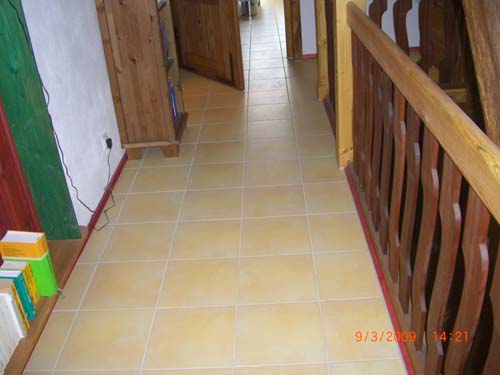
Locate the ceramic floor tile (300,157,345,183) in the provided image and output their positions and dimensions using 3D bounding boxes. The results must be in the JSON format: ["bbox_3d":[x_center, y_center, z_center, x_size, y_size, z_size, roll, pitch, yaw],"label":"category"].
[{"bbox_3d":[0.402,-0.091,3.051,0.240,0.010,0.306,-3,28,3],"label":"ceramic floor tile"}]

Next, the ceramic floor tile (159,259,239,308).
[{"bbox_3d":[-0.214,0.416,2.421,0.329,0.010,0.329,-3,29,3],"label":"ceramic floor tile"}]

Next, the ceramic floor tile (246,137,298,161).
[{"bbox_3d":[0.141,-0.243,3.582,0.329,0.010,0.329,-3,29,3],"label":"ceramic floor tile"}]

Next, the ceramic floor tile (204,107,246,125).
[{"bbox_3d":[-0.175,-0.508,3.899,0.306,0.010,0.306,-3,28,3],"label":"ceramic floor tile"}]

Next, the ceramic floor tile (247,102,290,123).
[{"bbox_3d":[0.146,-0.568,4.172,0.331,0.010,0.331,-3,29,3],"label":"ceramic floor tile"}]

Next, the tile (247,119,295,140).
[{"bbox_3d":[0.132,-0.375,3.612,0.306,0.010,0.306,-3,28,3],"label":"tile"}]

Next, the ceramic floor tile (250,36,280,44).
[{"bbox_3d":[0.167,-1.568,5.804,0.306,0.010,0.306,-3,28,3],"label":"ceramic floor tile"}]

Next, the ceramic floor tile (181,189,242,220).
[{"bbox_3d":[-0.192,0.088,2.803,0.306,0.010,0.306,-3,28,3],"label":"ceramic floor tile"}]

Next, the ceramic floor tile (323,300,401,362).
[{"bbox_3d":[0.409,0.542,2.102,0.254,0.010,0.331,-3,29,3],"label":"ceramic floor tile"}]

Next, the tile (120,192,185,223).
[{"bbox_3d":[-0.538,0.113,3.025,0.329,0.010,0.329,-3,29,3],"label":"tile"}]

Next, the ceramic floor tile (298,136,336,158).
[{"bbox_3d":[0.432,-0.258,3.568,0.242,0.010,0.329,-3,29,3],"label":"ceramic floor tile"}]

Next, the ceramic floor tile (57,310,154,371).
[{"bbox_3d":[-0.555,0.593,2.145,0.331,0.010,0.331,-3,29,3],"label":"ceramic floor tile"}]

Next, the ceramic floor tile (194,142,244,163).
[{"bbox_3d":[-0.184,-0.210,3.351,0.306,0.010,0.306,-3,28,3],"label":"ceramic floor tile"}]

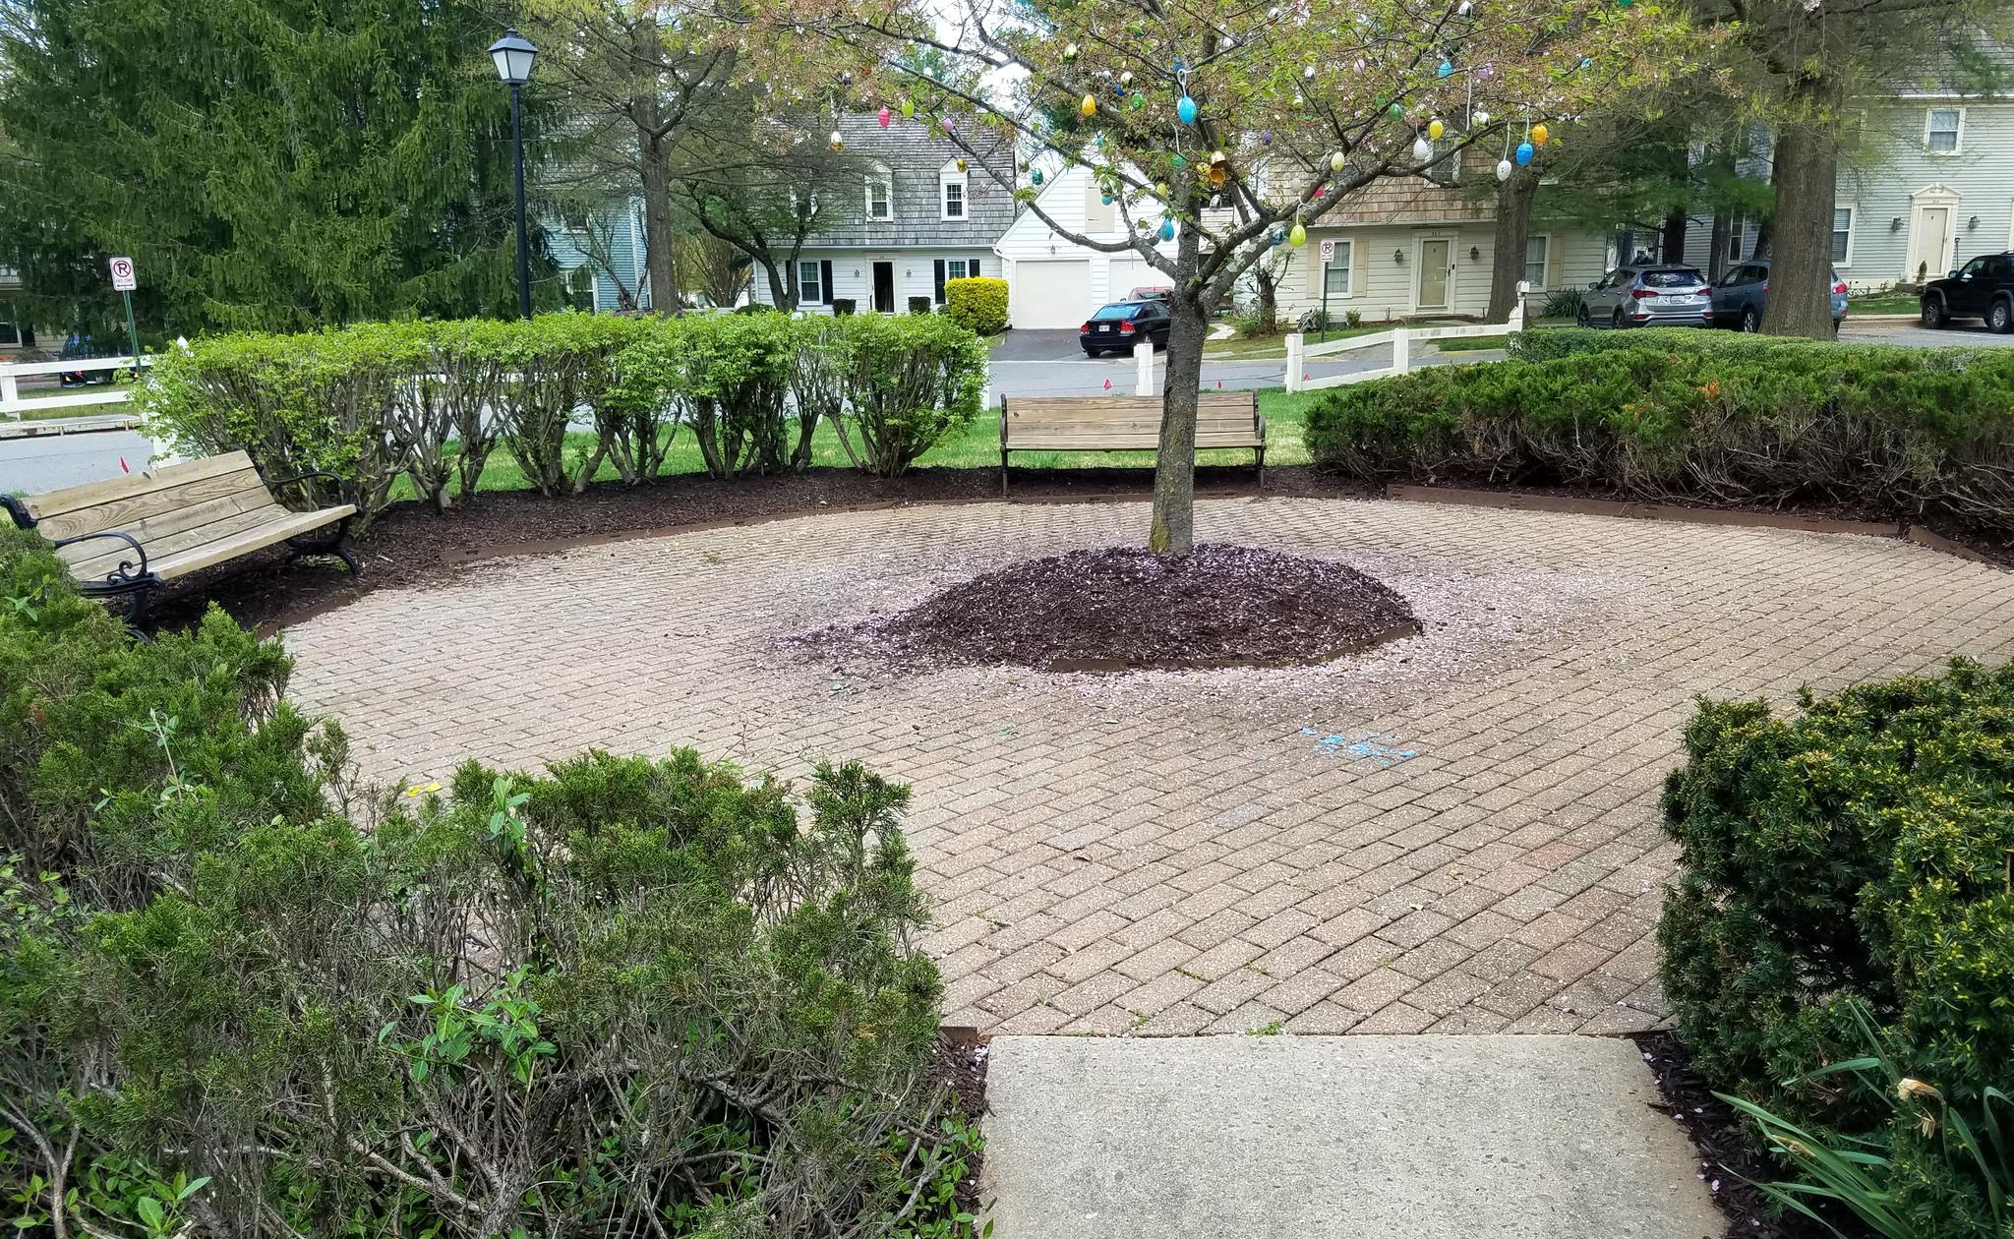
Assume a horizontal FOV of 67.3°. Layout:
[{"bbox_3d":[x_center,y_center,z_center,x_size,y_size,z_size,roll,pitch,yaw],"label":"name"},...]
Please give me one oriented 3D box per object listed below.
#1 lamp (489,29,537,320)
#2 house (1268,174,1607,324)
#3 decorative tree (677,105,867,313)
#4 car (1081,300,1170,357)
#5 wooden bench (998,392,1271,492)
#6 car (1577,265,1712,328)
[{"bbox_3d":[-5.098,-3.986,16.093,0.490,4.250,0.490,-1,13,0],"label":"lamp"},{"bbox_3d":[14.564,-15.181,53.638,11.200,8.700,8.800,0,13,5],"label":"house"},{"bbox_3d":[-7.088,-12.049,46.453,5.800,7.000,5.600,-1,13,0],"label":"decorative tree"},{"bbox_3d":[3.634,-7.942,41.181,1.800,1.430,4.580,6,14,27],"label":"car"},{"bbox_3d":[0.897,-1.315,10.781,1.830,0.710,0.620,-1,13,0],"label":"wooden bench"},{"bbox_3d":[16.084,-8.116,38.432,1.880,1.680,4.700,-1,13,2],"label":"car"}]

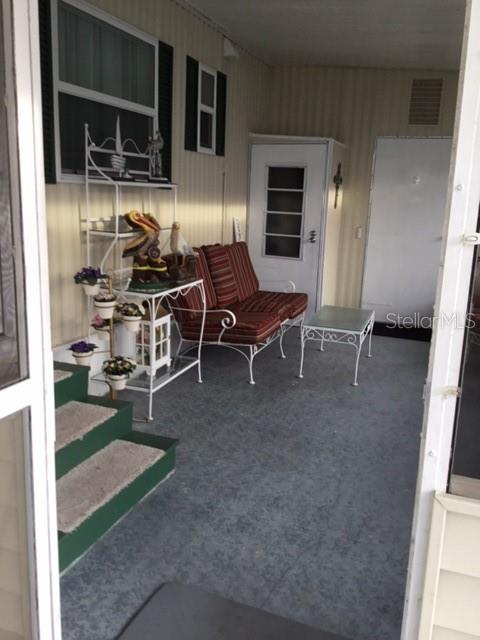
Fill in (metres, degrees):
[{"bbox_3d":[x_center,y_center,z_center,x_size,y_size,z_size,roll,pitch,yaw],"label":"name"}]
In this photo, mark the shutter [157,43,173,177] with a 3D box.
[{"bbox_3d":[-0.551,-1.529,4.351,0.028,1.046,0.220,7,13,20],"label":"shutter"}]

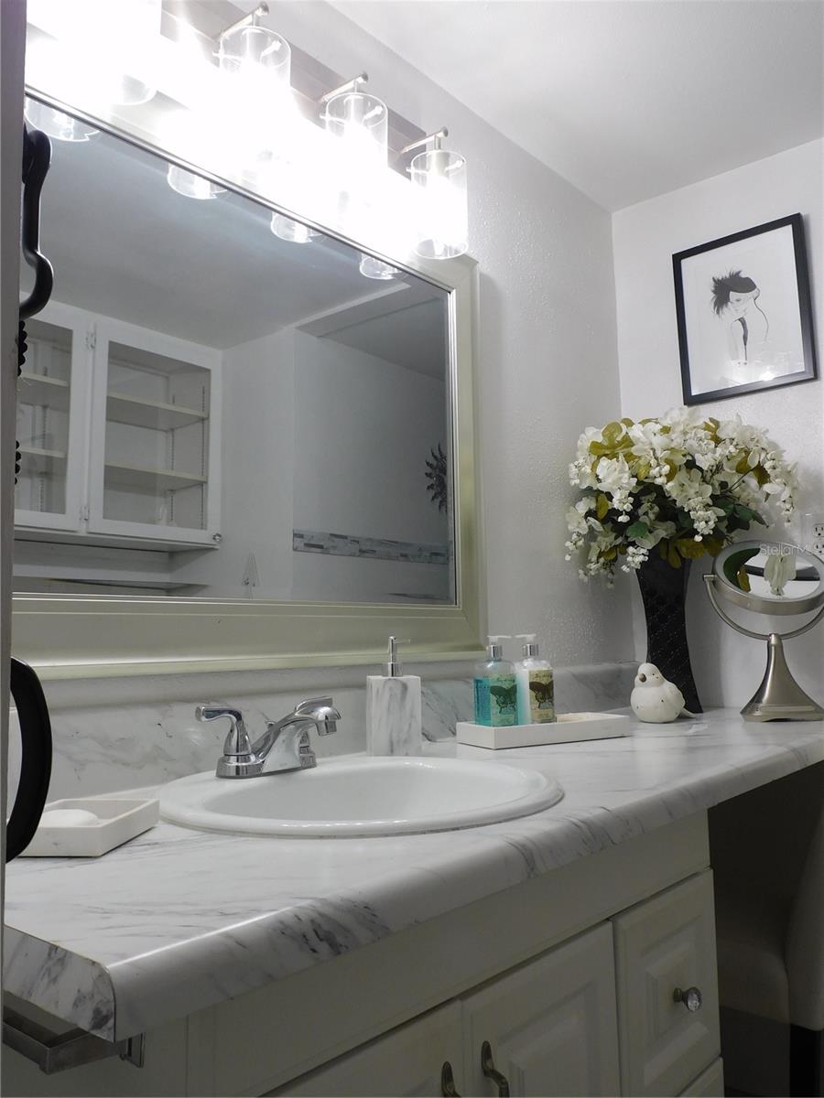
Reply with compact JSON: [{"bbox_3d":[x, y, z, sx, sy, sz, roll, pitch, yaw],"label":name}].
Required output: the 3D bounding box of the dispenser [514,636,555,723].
[{"bbox_3d":[0.213,0.238,1.568,0.052,0.176,0.056,2,-7,-30],"label":"dispenser"}]

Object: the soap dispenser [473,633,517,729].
[{"bbox_3d":[0.144,0.236,1.528,0.052,0.175,0.056,2,-7,-30],"label":"soap dispenser"}]

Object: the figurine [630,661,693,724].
[{"bbox_3d":[0.537,0.300,1.865,0.146,0.122,0.104,2,-7,-29],"label":"figurine"}]

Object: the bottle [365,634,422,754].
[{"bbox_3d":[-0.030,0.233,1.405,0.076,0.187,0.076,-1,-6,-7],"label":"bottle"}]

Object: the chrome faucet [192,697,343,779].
[{"bbox_3d":[-0.148,0.242,1.145,0.164,0.091,0.231,-6,-8,40],"label":"chrome faucet"}]

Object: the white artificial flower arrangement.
[{"bbox_3d":[0.622,-0.097,2.025,0.386,0.382,0.364,-6,-8,40],"label":"white artificial flower arrangement"}]

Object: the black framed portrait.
[{"bbox_3d":[0.795,-0.571,2.151,0.313,0.399,0.020,-6,-8,40],"label":"black framed portrait"}]

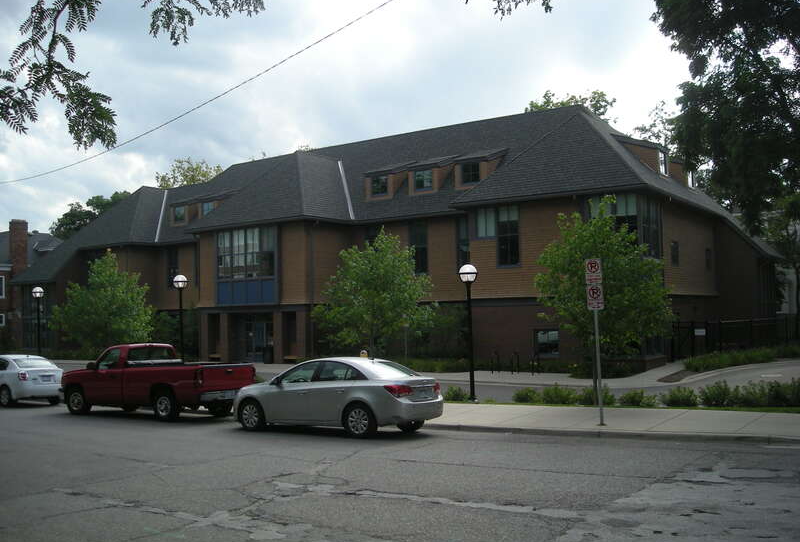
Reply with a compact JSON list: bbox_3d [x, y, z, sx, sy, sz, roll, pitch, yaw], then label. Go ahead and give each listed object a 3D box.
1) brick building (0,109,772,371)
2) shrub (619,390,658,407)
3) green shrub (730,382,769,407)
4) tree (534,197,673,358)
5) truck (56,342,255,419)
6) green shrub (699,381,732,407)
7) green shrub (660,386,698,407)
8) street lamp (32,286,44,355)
[{"bbox_3d":[-2.007,-0.892,51.101,42.500,11.950,23.000,-4,-4,33],"label":"brick building"},{"bbox_3d":[5.116,2.735,17.350,0.840,0.400,0.740,-4,-4,34],"label":"shrub"},{"bbox_3d":[7.086,2.499,16.400,0.693,0.517,0.736,-4,-4,33],"label":"green shrub"},{"bbox_3d":[4.461,0.671,17.733,3.000,4.500,2.950,-4,-4,34],"label":"tree"},{"bbox_3d":[-6.200,2.700,20.250,5.620,1.820,2.000,-4,-4,34],"label":"truck"},{"bbox_3d":[6.494,2.548,16.650,0.720,0.510,0.700,-4,-4,34],"label":"green shrub"},{"bbox_3d":[5.839,2.612,16.900,0.715,0.439,0.690,-4,-4,33],"label":"green shrub"},{"bbox_3d":[-13.187,2.224,29.502,0.460,3.350,0.460,-4,-4,33],"label":"street lamp"}]

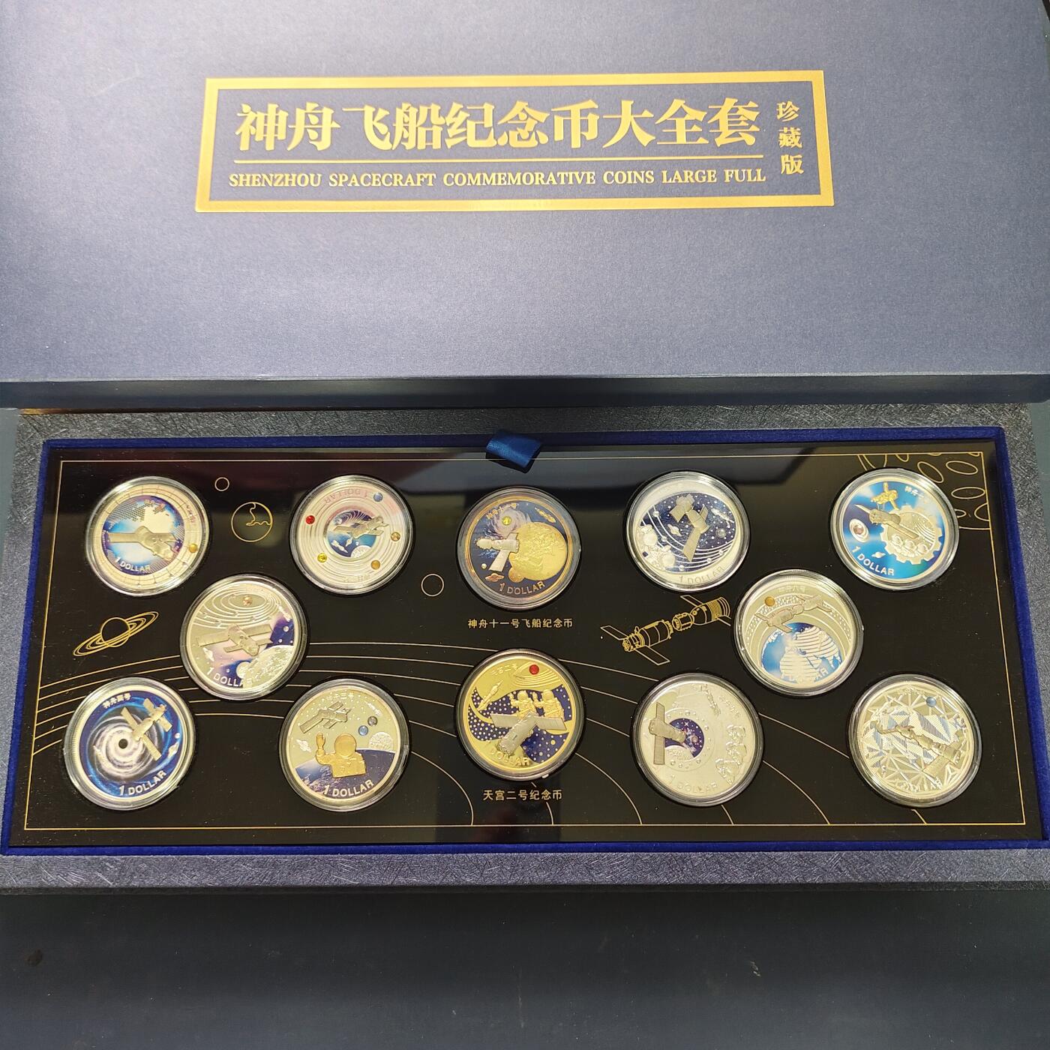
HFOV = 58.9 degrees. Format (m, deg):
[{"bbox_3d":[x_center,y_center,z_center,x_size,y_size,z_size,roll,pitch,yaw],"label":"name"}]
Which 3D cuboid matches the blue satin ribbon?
[{"bbox_3d":[-0.004,-0.028,0.350,0.018,0.008,0.011,22,79,5],"label":"blue satin ribbon"}]

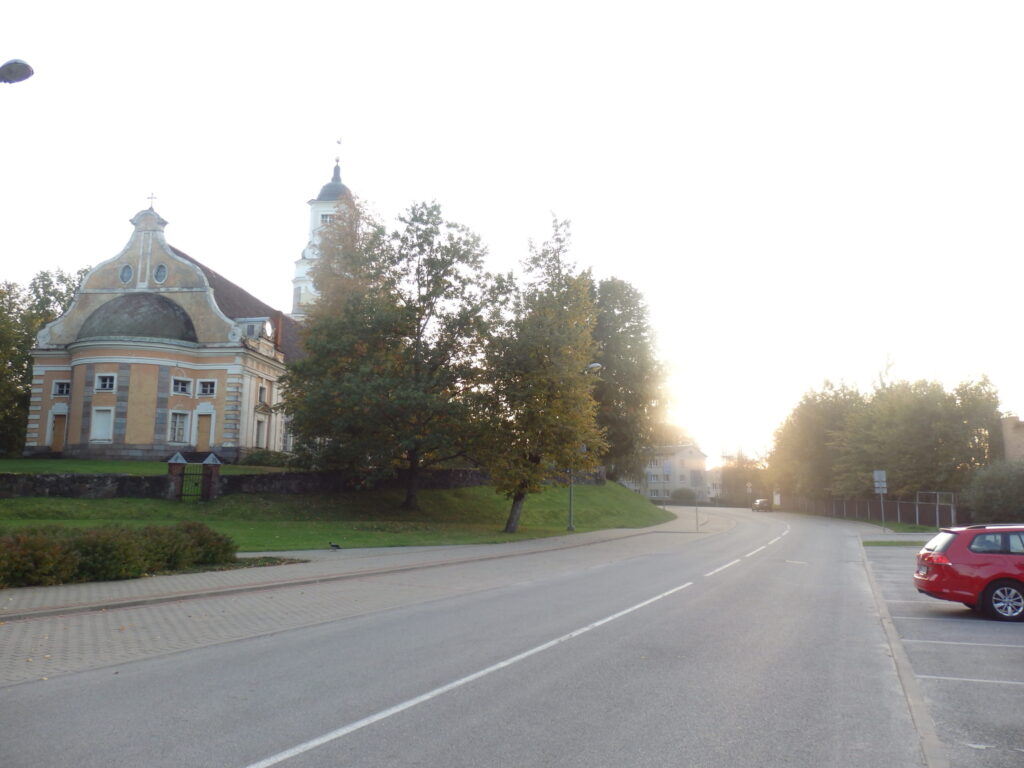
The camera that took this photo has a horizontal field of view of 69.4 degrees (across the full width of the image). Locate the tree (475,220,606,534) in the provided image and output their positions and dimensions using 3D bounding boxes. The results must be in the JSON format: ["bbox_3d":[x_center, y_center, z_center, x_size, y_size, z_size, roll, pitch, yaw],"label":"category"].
[{"bbox_3d":[1.432,-0.619,37.911,6.562,16.173,6.200,1,-8,0],"label":"tree"}]

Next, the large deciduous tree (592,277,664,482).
[{"bbox_3d":[10.915,-0.618,70.361,7.612,19.807,7.600,1,-8,0],"label":"large deciduous tree"}]

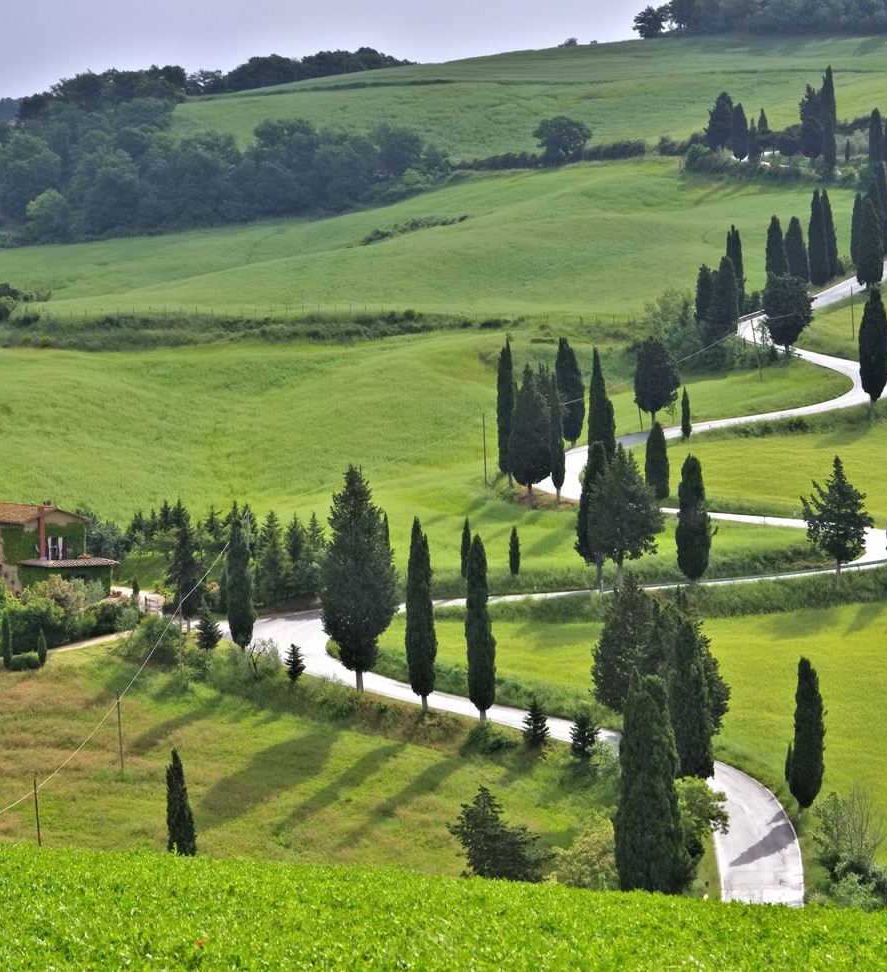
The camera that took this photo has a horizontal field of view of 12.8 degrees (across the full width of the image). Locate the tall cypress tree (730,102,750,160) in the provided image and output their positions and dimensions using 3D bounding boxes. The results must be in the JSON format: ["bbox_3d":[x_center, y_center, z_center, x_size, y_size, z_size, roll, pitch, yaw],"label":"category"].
[{"bbox_3d":[61.980,-74.090,825.000,3.970,12.470,3.970,0,4,0],"label":"tall cypress tree"}]

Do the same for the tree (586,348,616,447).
[{"bbox_3d":[16.464,-8.382,412.000,3.110,11.970,3.110,0,4,0],"label":"tree"}]

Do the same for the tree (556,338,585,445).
[{"bbox_3d":[12.580,-9.290,390.000,2.780,10.680,2.720,0,4,0],"label":"tree"}]

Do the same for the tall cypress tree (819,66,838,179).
[{"bbox_3d":[71.560,-67.822,735.000,3.630,20.720,3.630,0,4,0],"label":"tall cypress tree"}]

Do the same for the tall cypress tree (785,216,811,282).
[{"bbox_3d":[54.960,-36.280,612.000,4.090,11.030,4.090,0,4,0],"label":"tall cypress tree"}]

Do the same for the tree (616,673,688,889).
[{"bbox_3d":[13.980,20.450,265.000,4.930,15.480,4.930,0,4,0],"label":"tree"}]

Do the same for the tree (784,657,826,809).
[{"bbox_3d":[25.180,17.340,275.000,2.810,10.870,2.810,0,4,0],"label":"tree"}]

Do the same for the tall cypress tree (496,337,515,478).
[{"bbox_3d":[6.450,-7.700,411.000,2.030,15.650,2.030,0,4,0],"label":"tall cypress tree"}]

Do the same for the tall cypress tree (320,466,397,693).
[{"bbox_3d":[-6.520,7.220,303.000,5.780,17.470,5.660,0,4,0],"label":"tall cypress tree"}]

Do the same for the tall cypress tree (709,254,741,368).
[{"bbox_3d":[32.610,-20.390,457.000,3.640,12.910,3.570,0,4,0],"label":"tall cypress tree"}]

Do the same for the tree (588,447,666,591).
[{"bbox_3d":[16.270,3.010,351.000,6.940,12.960,6.940,0,4,0],"label":"tree"}]

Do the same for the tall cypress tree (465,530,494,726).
[{"bbox_3d":[2.910,11.280,313.000,2.460,14.740,2.460,0,4,0],"label":"tall cypress tree"}]

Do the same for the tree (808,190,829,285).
[{"bbox_3d":[46.690,-30.890,492.000,2.520,12.040,2.470,0,4,0],"label":"tree"}]

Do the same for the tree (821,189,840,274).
[{"bbox_3d":[55.983,-37.015,575.000,3.510,12.530,3.510,0,4,0],"label":"tree"}]

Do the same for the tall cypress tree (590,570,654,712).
[{"bbox_3d":[14.360,13.210,307.000,5.980,13.380,5.500,0,4,0],"label":"tall cypress tree"}]

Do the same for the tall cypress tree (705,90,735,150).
[{"bbox_3d":[45.780,-60.340,655.000,4.850,10.680,4.750,0,4,0],"label":"tall cypress tree"}]

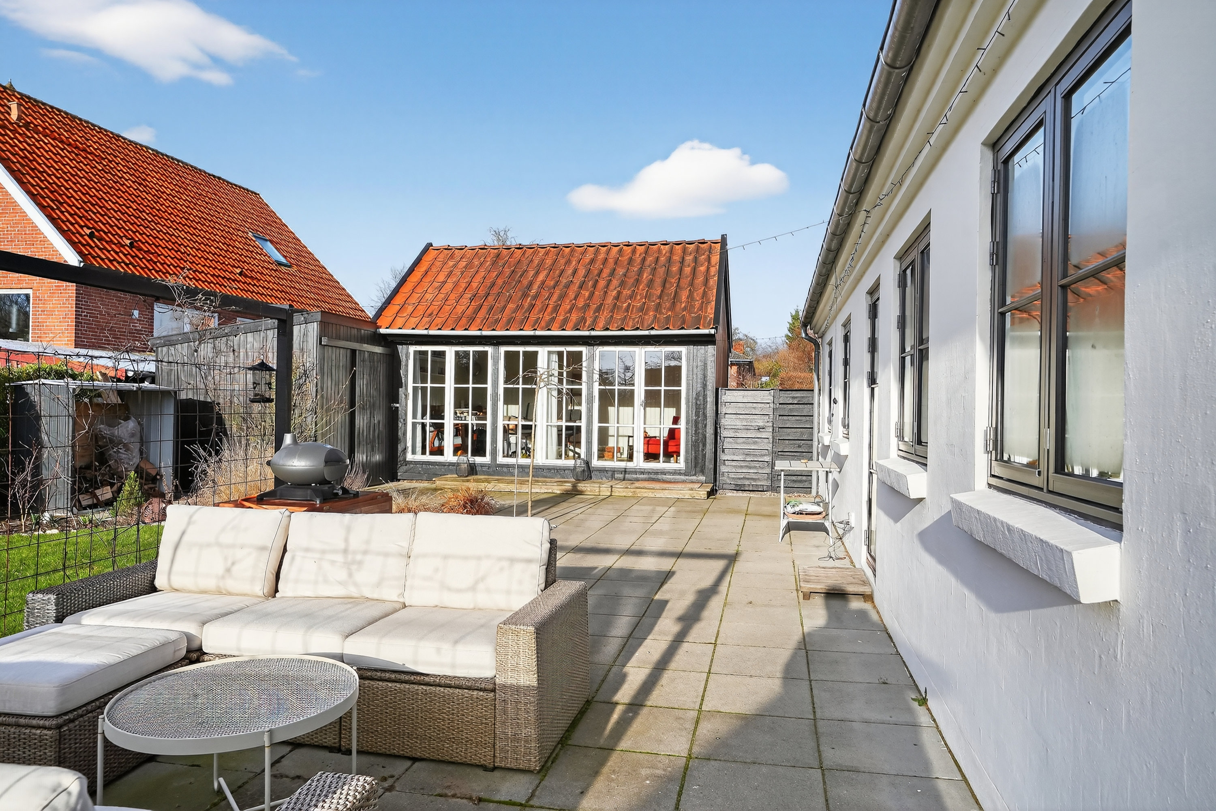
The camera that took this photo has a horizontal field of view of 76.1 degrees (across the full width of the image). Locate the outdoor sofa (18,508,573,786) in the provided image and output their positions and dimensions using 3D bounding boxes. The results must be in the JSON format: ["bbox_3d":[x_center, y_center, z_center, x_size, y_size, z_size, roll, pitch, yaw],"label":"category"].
[{"bbox_3d":[-1.337,0.923,3.166,2.280,0.830,1.460,0,0,12],"label":"outdoor sofa"}]

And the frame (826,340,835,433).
[{"bbox_3d":[2.799,-0.218,9.626,0.100,1.140,1.050,1,0,12],"label":"frame"}]

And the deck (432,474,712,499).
[{"bbox_3d":[-0.489,1.240,11.752,4.040,0.120,0.870,1,0,8],"label":"deck"}]

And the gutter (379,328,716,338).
[{"bbox_3d":[-1.010,-1.120,11.919,5.300,0.100,0.120,1,0,8],"label":"gutter"}]

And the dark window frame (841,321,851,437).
[{"bbox_3d":[2.345,-0.235,7.476,0.100,1.140,1.050,1,0,12],"label":"dark window frame"}]

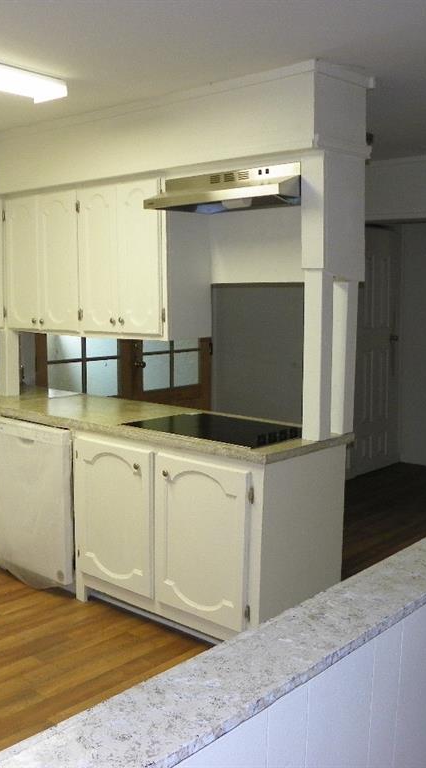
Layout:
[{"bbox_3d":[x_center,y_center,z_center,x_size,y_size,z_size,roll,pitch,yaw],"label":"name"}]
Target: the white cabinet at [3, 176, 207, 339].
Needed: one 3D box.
[{"bbox_3d":[-0.618,-0.654,4.129,1.365,0.776,0.295,6,9,41],"label":"white cabinet"}]

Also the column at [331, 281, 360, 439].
[{"bbox_3d":[0.575,-0.118,3.410,0.089,0.675,0.089,6,9,41],"label":"column"}]

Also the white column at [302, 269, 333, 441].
[{"bbox_3d":[0.444,-0.122,3.250,0.089,0.718,0.089,6,9,41],"label":"white column"}]

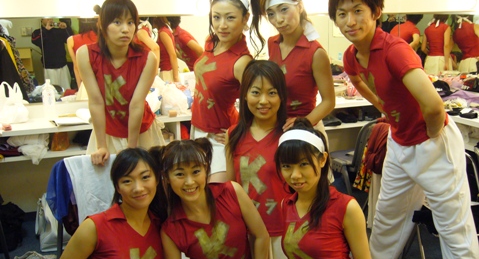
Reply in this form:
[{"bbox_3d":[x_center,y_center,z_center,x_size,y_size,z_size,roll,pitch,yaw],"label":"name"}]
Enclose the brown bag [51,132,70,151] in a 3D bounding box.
[{"bbox_3d":[-1.205,0.070,3.260,0.125,0.130,0.110,-5,13,-20],"label":"brown bag"}]

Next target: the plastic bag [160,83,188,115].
[{"bbox_3d":[-0.467,-0.238,3.471,0.210,0.230,0.180,-5,13,-20],"label":"plastic bag"}]

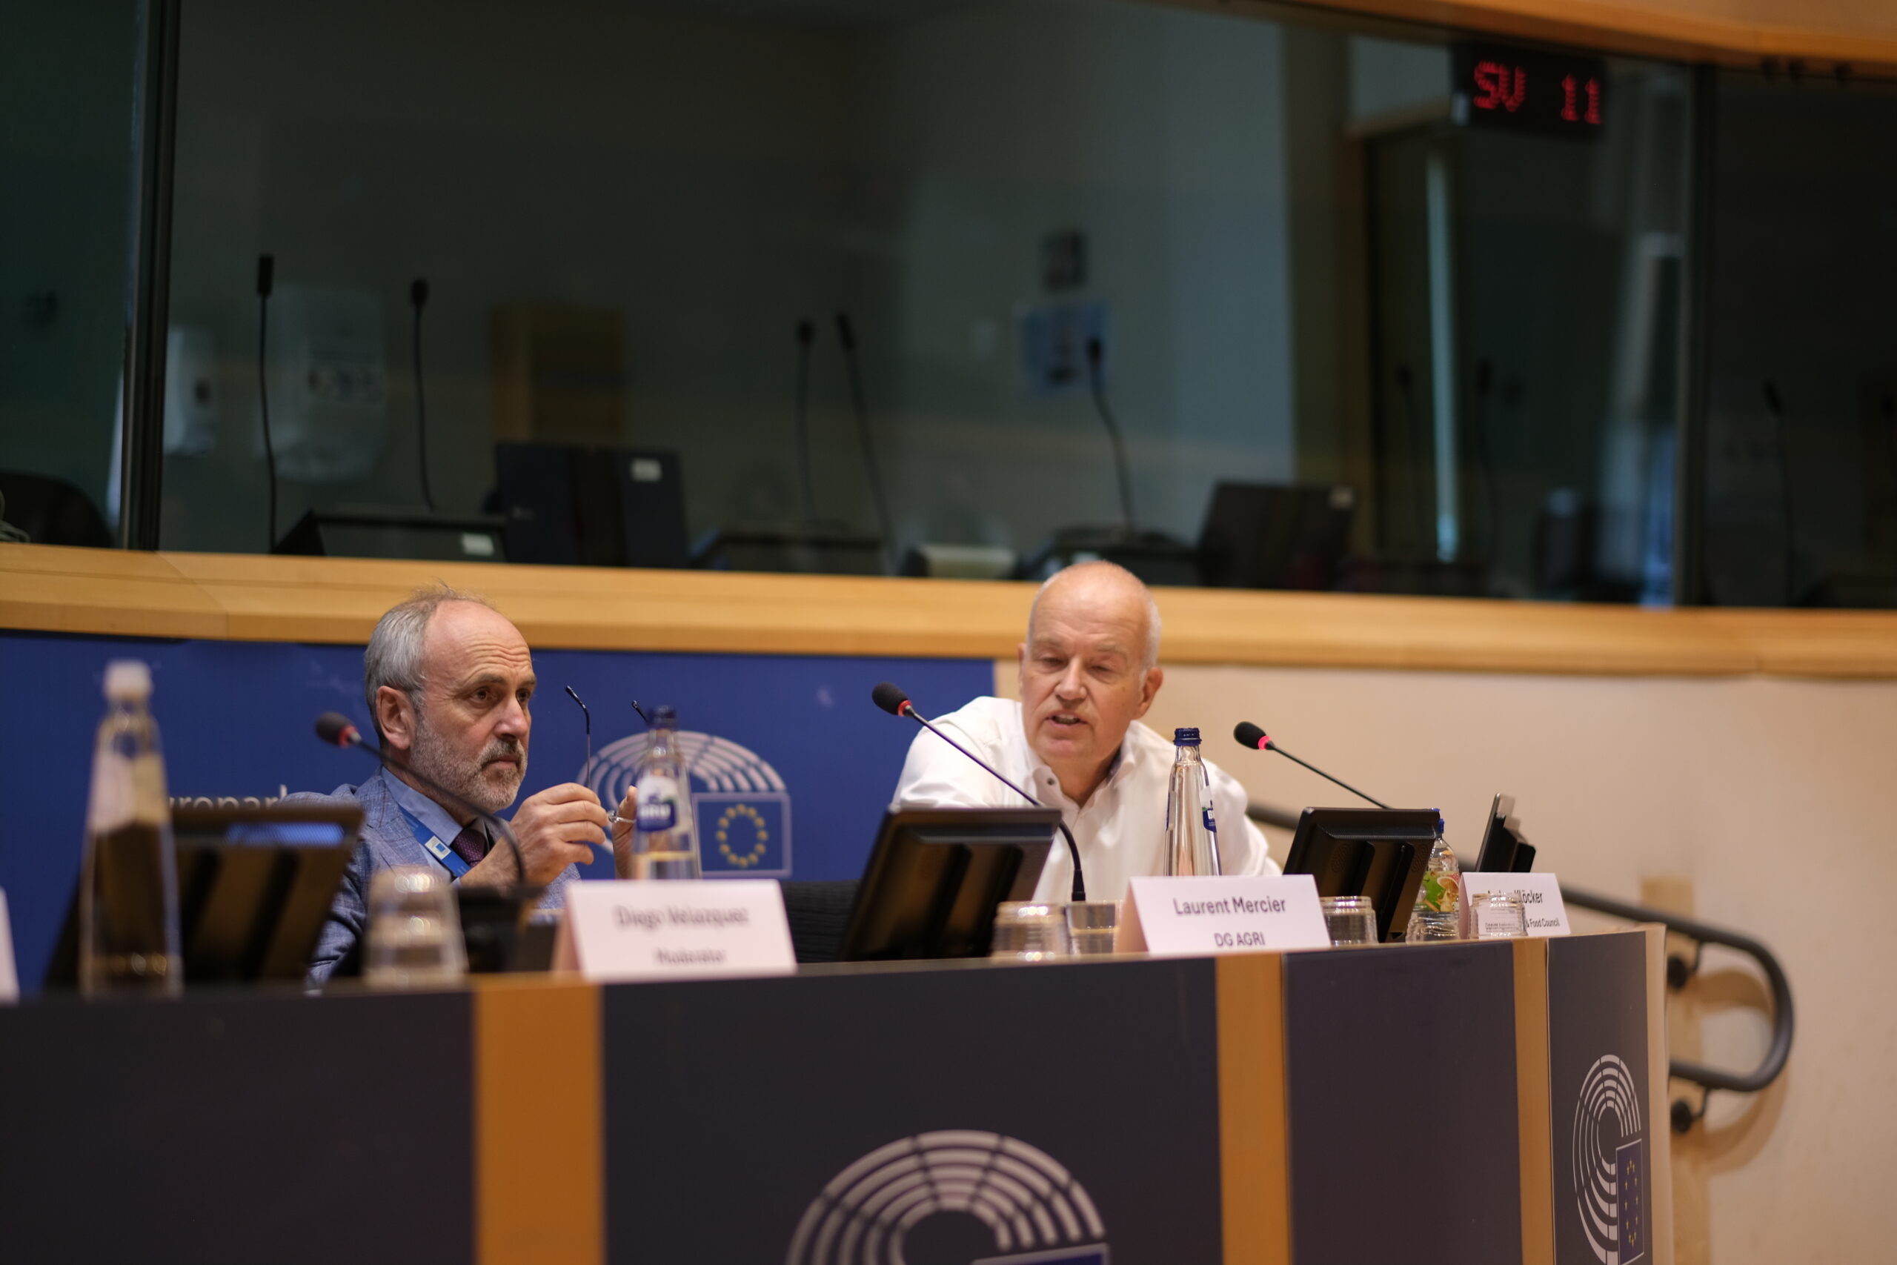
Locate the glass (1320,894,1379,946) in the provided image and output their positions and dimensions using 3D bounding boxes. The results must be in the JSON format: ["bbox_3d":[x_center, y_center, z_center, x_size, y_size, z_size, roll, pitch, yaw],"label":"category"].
[{"bbox_3d":[0.467,0.338,5.182,0.071,0.058,0.071,-1,-4,0],"label":"glass"}]

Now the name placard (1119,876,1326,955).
[{"bbox_3d":[0.296,0.301,4.728,0.045,0.083,0.297,-5,-5,45],"label":"name placard"}]

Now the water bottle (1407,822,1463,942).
[{"bbox_3d":[0.593,0.296,5.425,0.067,0.165,0.067,-1,-4,0],"label":"water bottle"}]

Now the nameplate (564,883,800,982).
[{"bbox_3d":[-0.237,0.259,3.864,0.045,0.083,0.297,-4,-4,34],"label":"nameplate"}]

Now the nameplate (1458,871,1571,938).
[{"bbox_3d":[0.739,0.359,5.820,0.045,0.083,0.297,-3,-4,31],"label":"nameplate"}]

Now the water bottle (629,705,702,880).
[{"bbox_3d":[-0.256,0.187,4.018,0.071,0.246,0.071,-1,-4,0],"label":"water bottle"}]

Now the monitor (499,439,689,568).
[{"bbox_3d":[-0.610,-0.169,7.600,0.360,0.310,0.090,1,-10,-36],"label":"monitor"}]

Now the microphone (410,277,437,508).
[{"bbox_3d":[-0.849,-0.372,7.150,0.035,0.400,0.050,2,-5,-41],"label":"microphone"}]

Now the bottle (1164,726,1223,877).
[{"bbox_3d":[0.266,0.227,4.838,0.071,0.246,0.071,-1,-4,0],"label":"bottle"}]

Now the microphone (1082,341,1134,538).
[{"bbox_3d":[0.304,-0.354,8.300,0.045,0.400,0.100,2,-5,-41],"label":"microphone"}]

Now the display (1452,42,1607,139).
[{"bbox_3d":[1.048,-0.978,7.950,0.365,0.155,0.050,2,-5,-40],"label":"display"}]

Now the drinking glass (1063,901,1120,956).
[{"bbox_3d":[0.155,0.311,4.642,0.068,0.058,0.068,-1,-4,0],"label":"drinking glass"}]

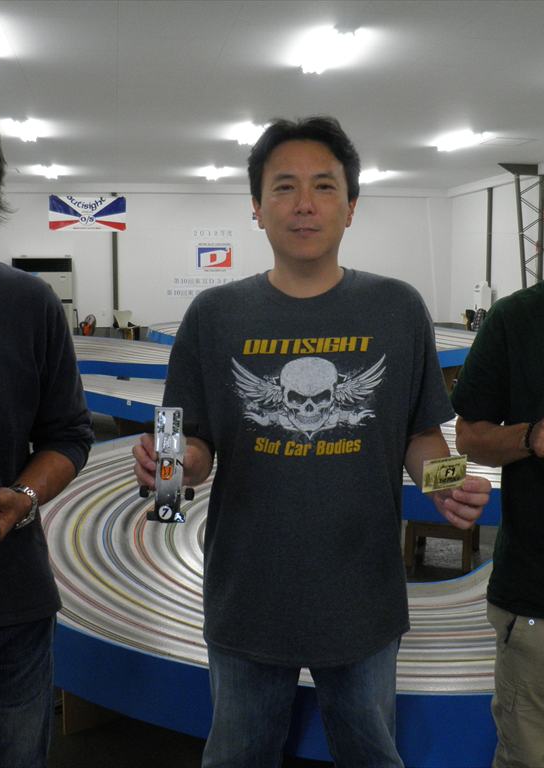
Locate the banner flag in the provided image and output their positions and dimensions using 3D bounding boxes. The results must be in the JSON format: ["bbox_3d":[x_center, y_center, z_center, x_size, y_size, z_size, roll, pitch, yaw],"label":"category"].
[{"bbox_3d":[-3.541,-3.299,16.003,1.468,0.682,0.030,-2,7,-11],"label":"banner flag"}]

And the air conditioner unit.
[{"bbox_3d":[-4.335,-1.466,15.861,1.113,1.904,0.450,-2,7,-11],"label":"air conditioner unit"}]

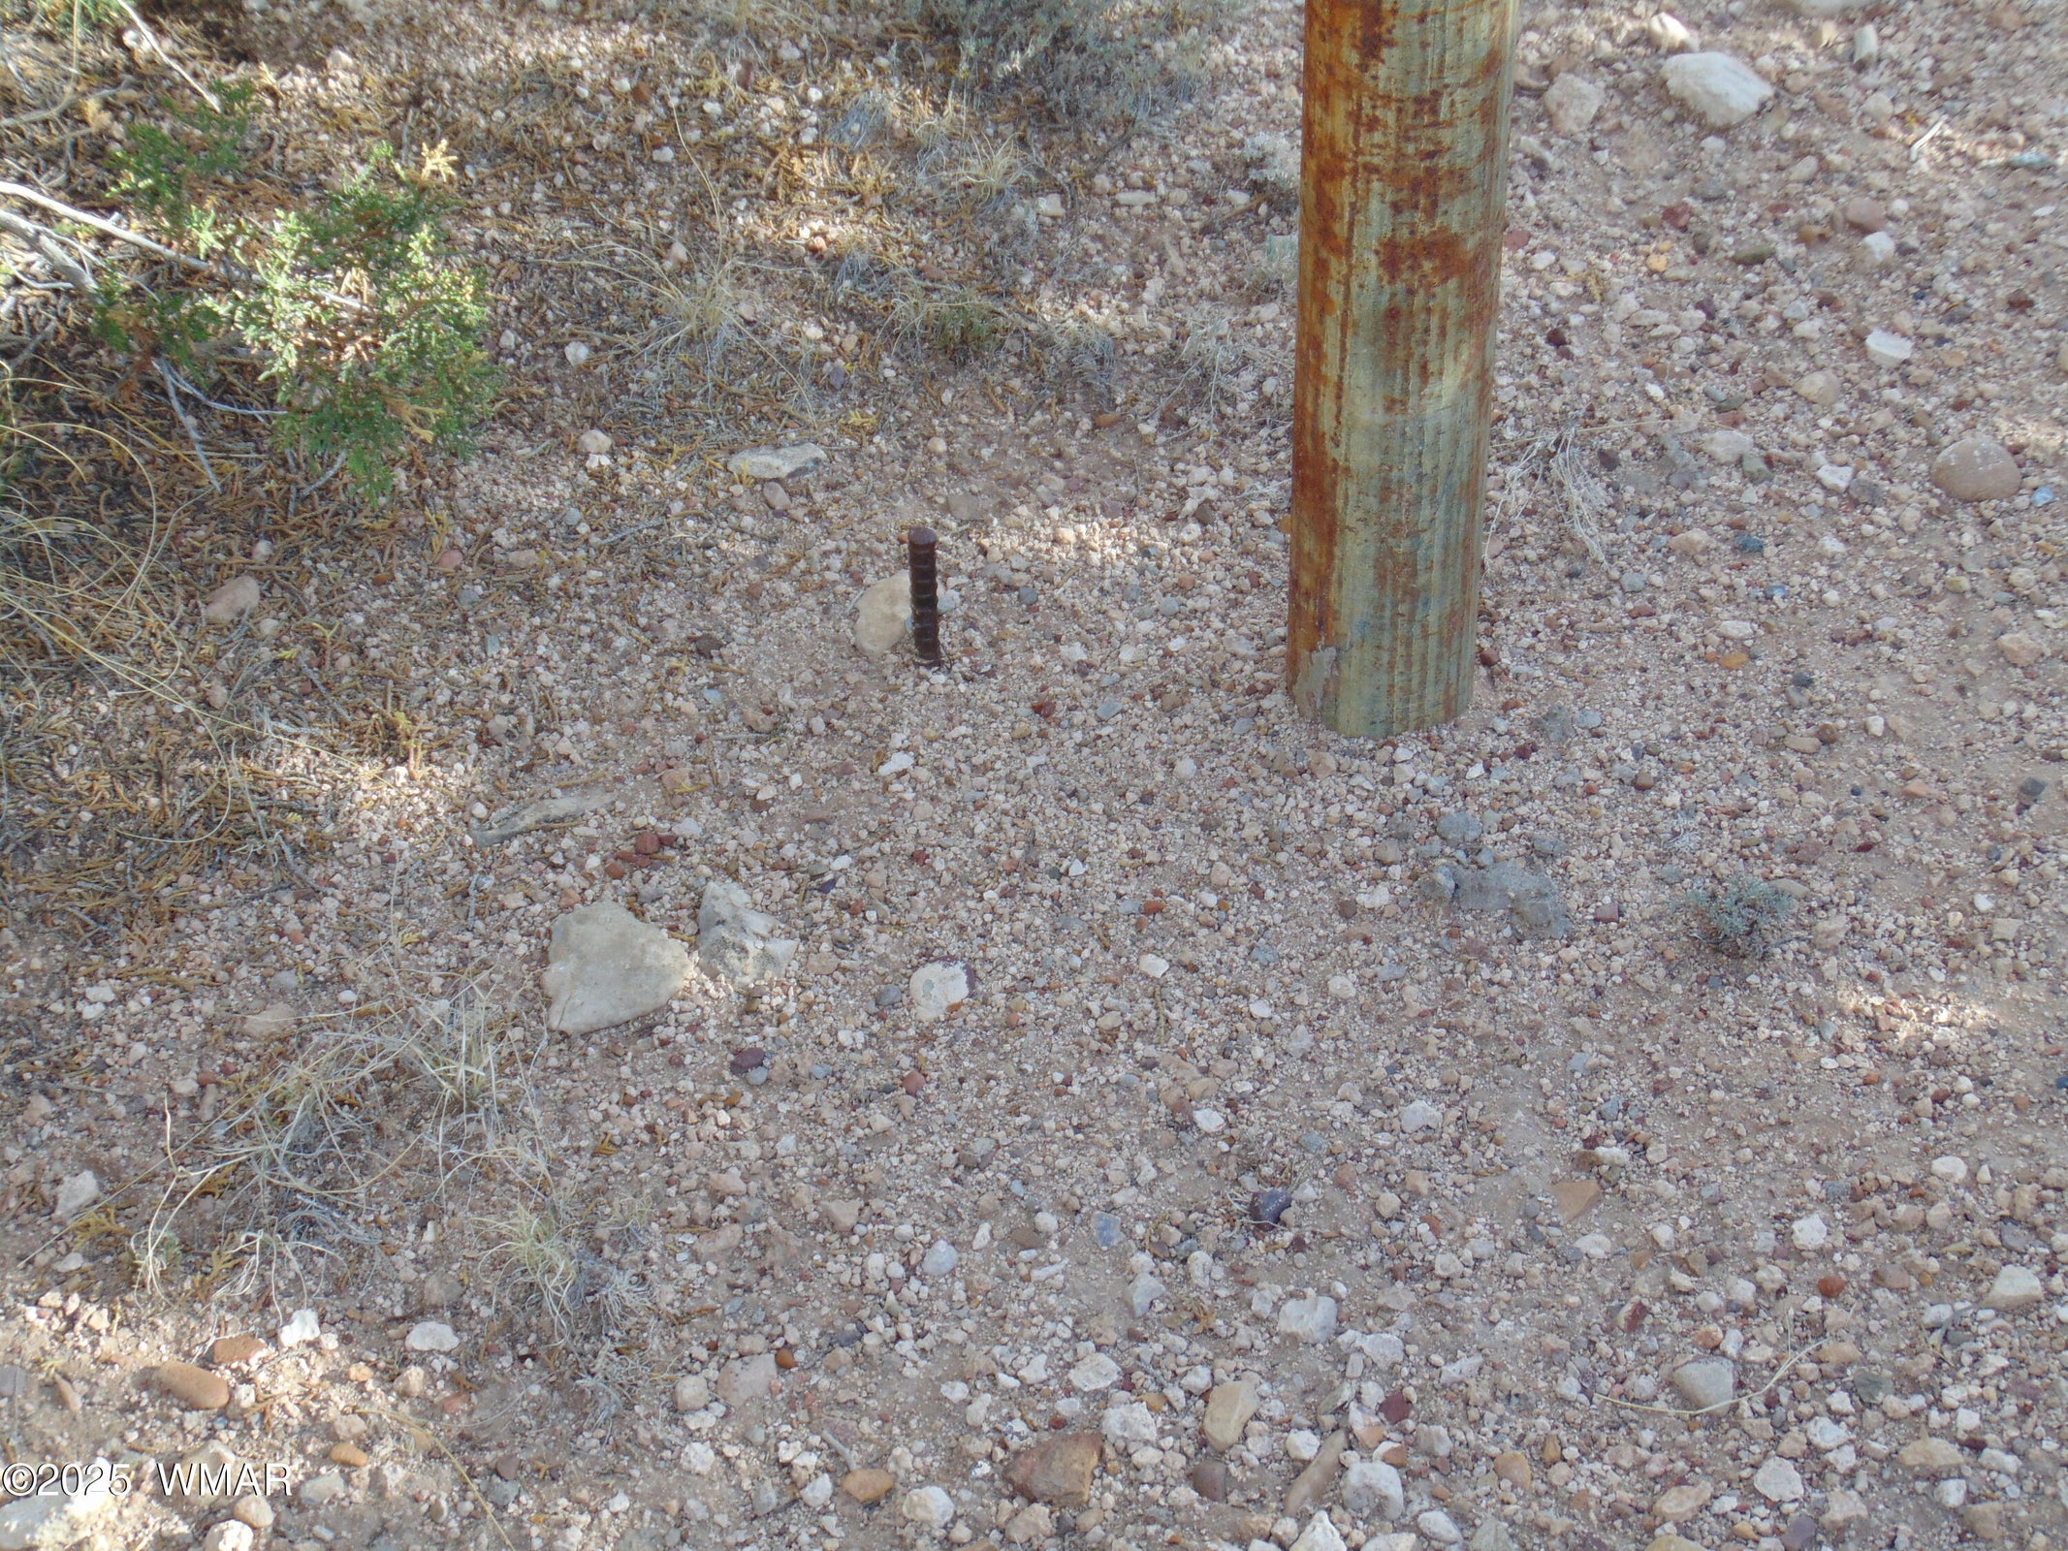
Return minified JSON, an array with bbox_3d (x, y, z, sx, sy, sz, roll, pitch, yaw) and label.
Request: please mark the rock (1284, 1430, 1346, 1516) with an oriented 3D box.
[{"bbox_3d":[0.139,0.340,2.069,0.012,0.011,0.054,24,47,26],"label":"rock"}]

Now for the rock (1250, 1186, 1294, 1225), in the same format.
[{"bbox_3d":[0.126,0.227,2.226,0.022,0.014,0.021,4,45,6],"label":"rock"}]

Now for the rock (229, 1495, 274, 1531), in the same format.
[{"bbox_3d":[-0.370,0.349,2.011,0.020,0.015,0.017,-2,40,0],"label":"rock"}]

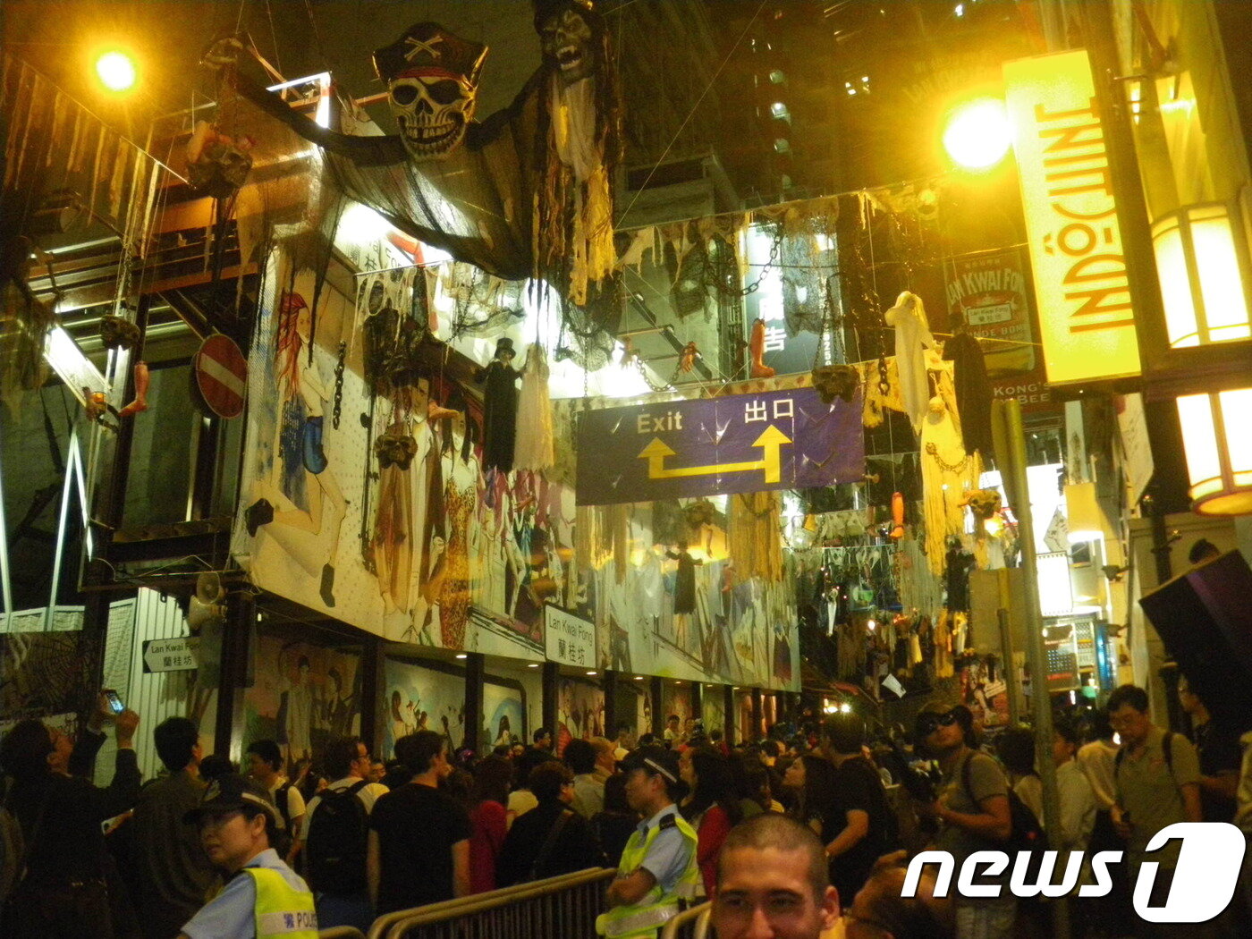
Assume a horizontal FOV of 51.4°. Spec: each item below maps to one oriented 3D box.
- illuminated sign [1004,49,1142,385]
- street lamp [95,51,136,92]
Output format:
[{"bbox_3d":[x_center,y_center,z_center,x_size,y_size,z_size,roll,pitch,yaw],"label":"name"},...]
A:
[{"bbox_3d":[2.578,-1.497,7.600,0.550,2.070,0.200,-6,-19,13],"label":"illuminated sign"},{"bbox_3d":[-5.099,-3.967,13.000,0.330,0.290,0.330,-6,-19,13],"label":"street lamp"}]

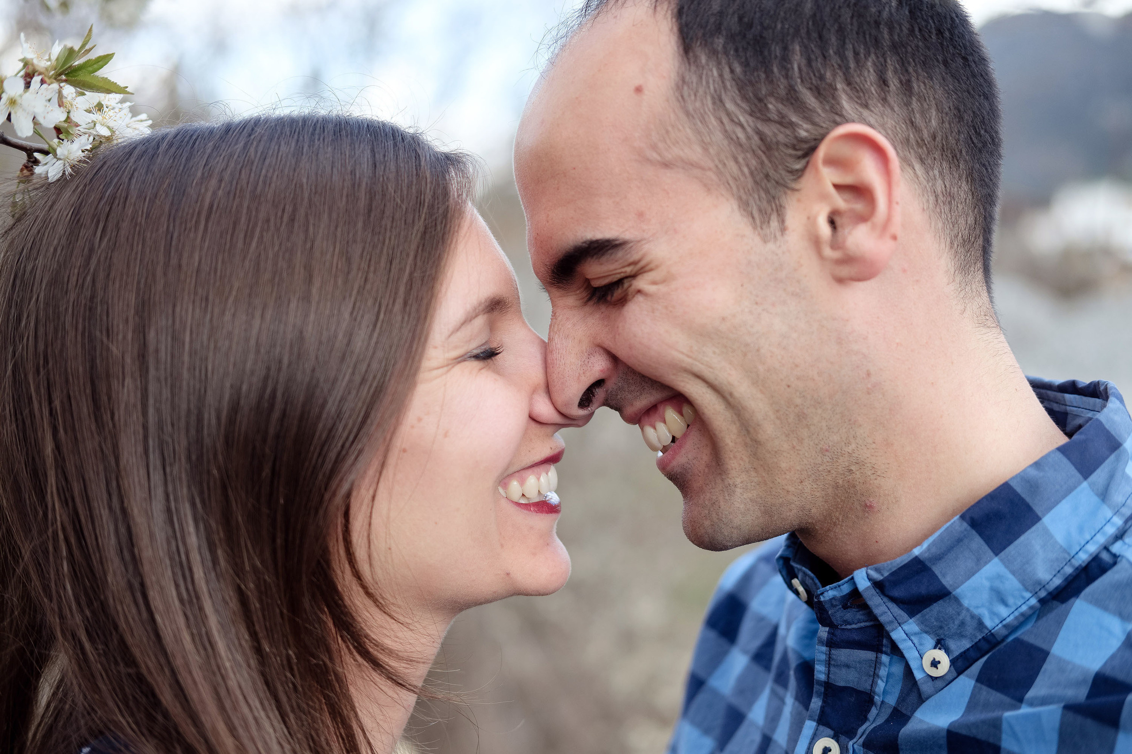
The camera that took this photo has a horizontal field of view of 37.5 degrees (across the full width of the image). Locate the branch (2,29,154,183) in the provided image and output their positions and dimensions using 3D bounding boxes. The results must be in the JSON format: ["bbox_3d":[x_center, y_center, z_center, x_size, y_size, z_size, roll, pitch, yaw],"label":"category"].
[{"bbox_3d":[-0.221,-0.121,0.740,0.072,0.073,0.062,0,3,0],"label":"branch"}]

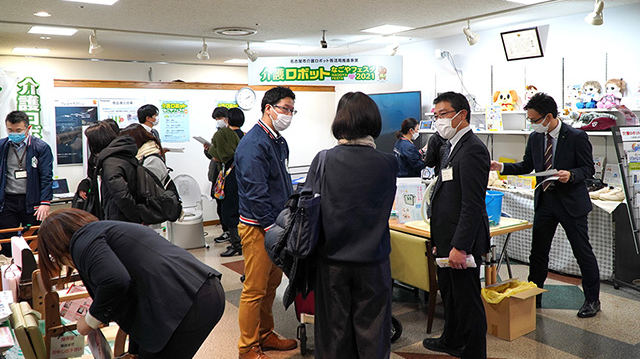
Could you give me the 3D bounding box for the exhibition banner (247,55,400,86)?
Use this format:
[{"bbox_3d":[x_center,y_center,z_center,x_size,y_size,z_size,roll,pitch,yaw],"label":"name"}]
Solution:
[{"bbox_3d":[0.080,-1.494,6.600,2.110,0.385,0.020,0,7,2],"label":"exhibition banner"}]

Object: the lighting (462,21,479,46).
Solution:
[{"bbox_3d":[1.675,-1.625,5.343,0.165,0.270,0.115,-7,9,-37],"label":"lighting"}]

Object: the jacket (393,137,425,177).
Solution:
[{"bbox_3d":[0.917,-0.113,4.920,0.340,0.620,0.440,-2,5,-23],"label":"jacket"}]

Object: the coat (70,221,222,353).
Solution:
[{"bbox_3d":[-0.708,0.414,1.970,0.550,0.390,0.430,33,3,-2],"label":"coat"}]

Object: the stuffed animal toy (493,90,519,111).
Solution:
[{"bbox_3d":[2.219,-0.940,5.727,0.270,0.245,0.190,3,8,30],"label":"stuffed animal toy"}]

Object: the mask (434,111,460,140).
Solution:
[{"bbox_3d":[0.709,-0.304,2.700,0.120,0.155,0.140,-4,7,-28],"label":"mask"}]

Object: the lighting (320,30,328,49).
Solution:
[{"bbox_3d":[0.055,-1.699,5.834,0.085,0.210,0.110,1,7,18],"label":"lighting"}]

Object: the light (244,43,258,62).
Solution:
[{"bbox_3d":[-0.909,-1.686,6.374,0.165,0.250,0.115,-7,9,-36],"label":"light"}]

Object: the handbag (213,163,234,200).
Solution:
[{"bbox_3d":[-1.047,0.016,5.180,0.220,0.370,0.140,3,6,30],"label":"handbag"}]

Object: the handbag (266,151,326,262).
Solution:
[{"bbox_3d":[-0.102,0.141,2.500,0.170,0.520,0.300,-3,6,-32],"label":"handbag"}]

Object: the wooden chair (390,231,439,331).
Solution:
[{"bbox_3d":[0.790,0.630,3.620,0.560,0.760,0.540,-4,6,-37],"label":"wooden chair"}]

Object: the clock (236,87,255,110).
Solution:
[{"bbox_3d":[-1.147,-1.263,7.514,0.340,0.340,0.050,-7,9,-37],"label":"clock"}]

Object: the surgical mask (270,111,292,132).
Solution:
[{"bbox_3d":[-0.239,-0.357,2.980,0.110,0.130,0.150,3,6,35],"label":"surgical mask"}]

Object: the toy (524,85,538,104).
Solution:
[{"bbox_3d":[2.252,-0.866,5.100,0.180,0.260,0.180,-7,9,-43],"label":"toy"}]

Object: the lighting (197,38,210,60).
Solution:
[{"bbox_3d":[-1.462,-1.645,6.063,0.140,0.265,0.150,-4,7,-24],"label":"lighting"}]

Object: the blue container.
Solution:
[{"bbox_3d":[1.292,0.222,3.680,0.260,0.250,0.260,0,5,0],"label":"blue container"}]

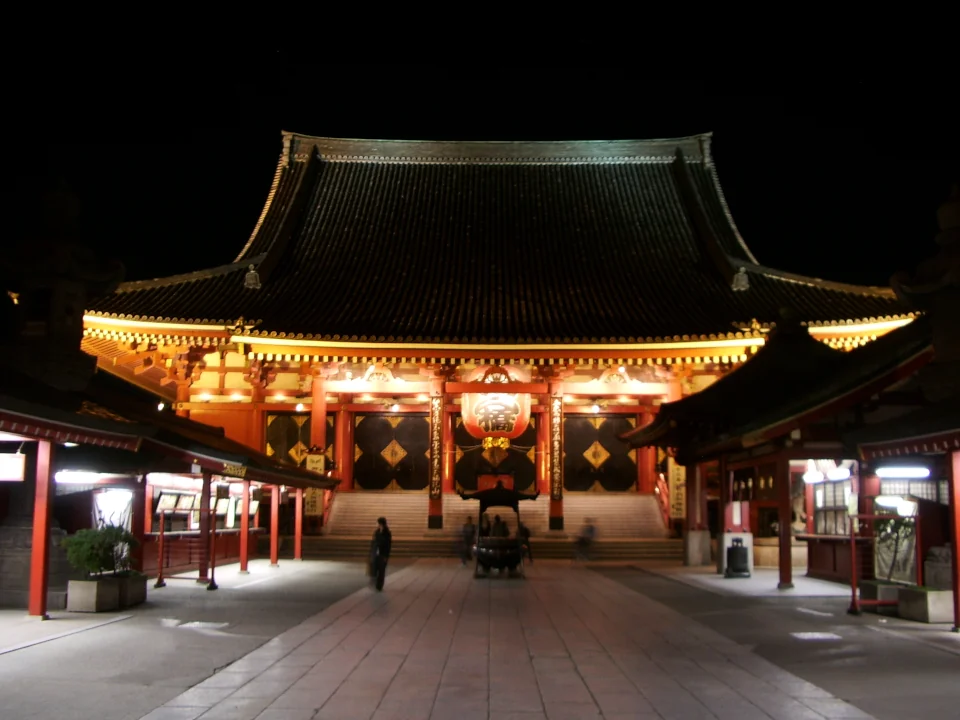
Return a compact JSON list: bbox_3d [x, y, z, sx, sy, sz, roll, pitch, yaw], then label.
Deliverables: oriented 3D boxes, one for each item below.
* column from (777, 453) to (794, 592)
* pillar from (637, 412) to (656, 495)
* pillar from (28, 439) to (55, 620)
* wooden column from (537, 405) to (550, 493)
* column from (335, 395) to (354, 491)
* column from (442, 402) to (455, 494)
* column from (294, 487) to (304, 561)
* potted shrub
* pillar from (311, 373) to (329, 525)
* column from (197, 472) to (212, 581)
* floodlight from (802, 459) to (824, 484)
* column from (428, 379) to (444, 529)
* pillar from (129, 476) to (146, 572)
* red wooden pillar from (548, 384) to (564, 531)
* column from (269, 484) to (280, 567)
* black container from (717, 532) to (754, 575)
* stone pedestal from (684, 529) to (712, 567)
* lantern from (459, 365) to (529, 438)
[{"bbox_3d":[7.780,4.090,24.733,0.360,3.357,0.360,0,-8,1],"label":"column"},{"bbox_3d":[9.063,4.617,52.838,0.800,5.200,0.800,0,-9,1],"label":"pillar"},{"bbox_3d":[-7.500,2.869,16.583,0.210,2.950,0.210,0,-9,1],"label":"pillar"},{"bbox_3d":[3.435,4.640,51.685,0.720,4.998,0.720,0,-8,1],"label":"wooden column"},{"bbox_3d":[-7.374,4.480,53.029,0.800,5.350,0.800,0,-9,1],"label":"column"},{"bbox_3d":[-1.722,4.645,51.740,0.720,5.002,0.720,0,-8,1],"label":"column"},{"bbox_3d":[-6.890,6.204,36.855,0.190,2.700,0.190,0,-9,1],"label":"column"},{"bbox_3d":[-7.341,3.983,18.796,0.950,1.515,2.200,0,-8,1],"label":"potted shrub"},{"bbox_3d":[-7.057,3.941,42.491,0.630,6.769,0.630,0,-8,1],"label":"pillar"},{"bbox_3d":[-7.157,4.336,25.307,0.200,2.780,0.200,0,-9,1],"label":"column"},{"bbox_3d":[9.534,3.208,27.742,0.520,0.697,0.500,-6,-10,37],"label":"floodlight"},{"bbox_3d":[-1.994,4.230,44.306,0.580,6.920,0.580,0,-9,1],"label":"column"},{"bbox_3d":[-9.024,4.392,25.723,0.220,2.780,0.220,0,-9,1],"label":"pillar"},{"bbox_3d":[3.500,4.280,44.241,0.580,6.880,0.580,0,-9,1],"label":"red wooden pillar"},{"bbox_3d":[-7.101,5.703,33.570,0.320,2.770,0.320,0,-8,1],"label":"column"},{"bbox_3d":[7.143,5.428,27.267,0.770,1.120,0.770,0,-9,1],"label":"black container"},{"bbox_3d":[8.209,7.073,36.549,0.840,1.262,0.820,0,-8,1],"label":"stone pedestal"},{"bbox_3d":[0.836,2.241,49.147,3.500,4.250,3.500,0,-9,1],"label":"lantern"}]

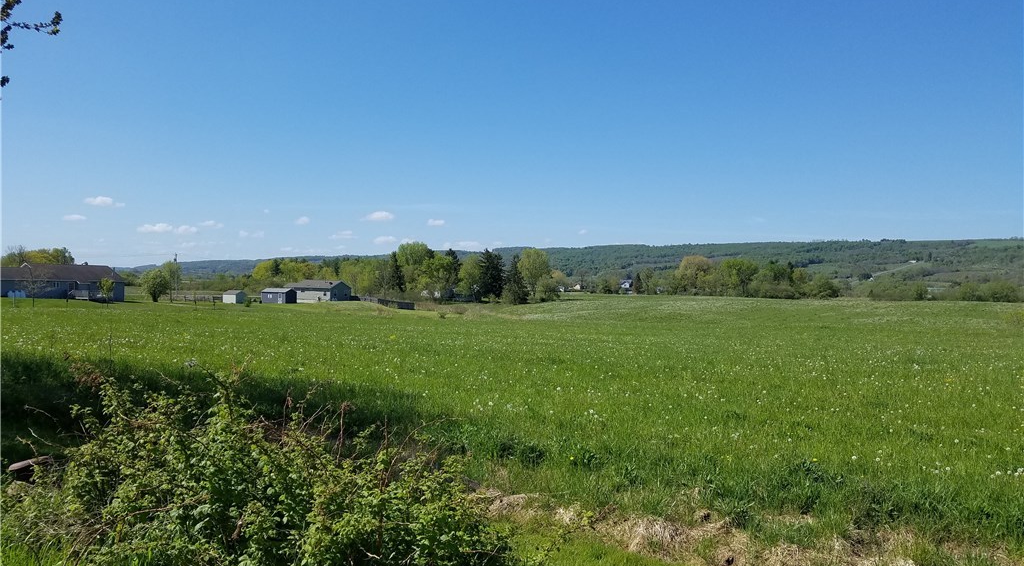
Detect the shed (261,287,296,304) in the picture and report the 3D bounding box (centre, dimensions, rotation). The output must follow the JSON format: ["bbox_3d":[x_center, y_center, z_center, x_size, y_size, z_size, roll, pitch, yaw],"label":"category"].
[{"bbox_3d":[-43.827,2.443,145.000,6.000,2.810,3.200,0,0,24],"label":"shed"}]

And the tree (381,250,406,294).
[{"bbox_3d":[-28.496,-1.633,185.000,6.070,11.570,6.070,0,0,-9],"label":"tree"}]

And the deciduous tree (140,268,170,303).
[{"bbox_3d":[-57.923,0.493,125.000,4.340,5.240,4.340,0,0,-25],"label":"deciduous tree"}]

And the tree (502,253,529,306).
[{"bbox_3d":[0.936,-0.701,160.000,5.320,10.640,5.320,0,0,0],"label":"tree"}]

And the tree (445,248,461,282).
[{"bbox_3d":[-14.957,-2.180,195.000,4.240,13.160,4.240,0,0,-4],"label":"tree"}]

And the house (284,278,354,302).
[{"bbox_3d":[-40.368,1.669,160.000,12.000,4.270,7.300,0,0,24],"label":"house"}]

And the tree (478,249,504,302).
[{"bbox_3d":[-4.423,-1.522,166.000,5.510,11.350,5.510,0,0,-2],"label":"tree"}]

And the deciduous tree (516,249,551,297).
[{"bbox_3d":[5.003,-1.871,175.000,7.350,11.580,7.350,0,0,2],"label":"deciduous tree"}]

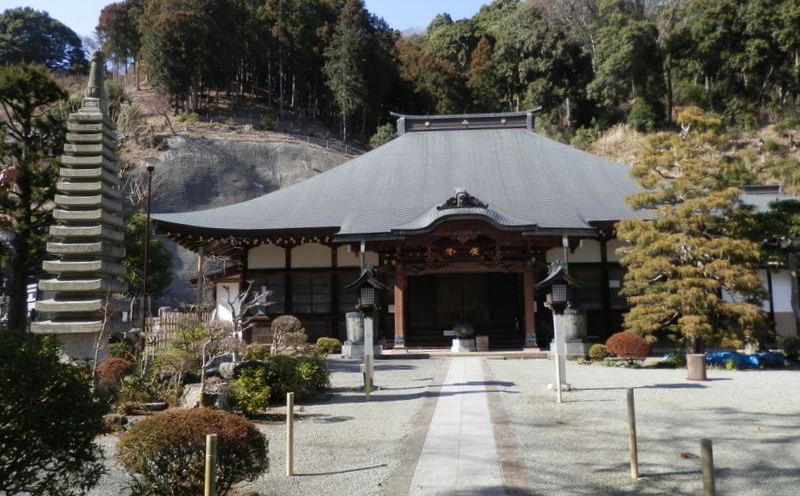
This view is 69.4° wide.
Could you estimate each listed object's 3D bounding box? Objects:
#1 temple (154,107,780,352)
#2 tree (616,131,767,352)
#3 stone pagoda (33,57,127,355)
[{"bbox_3d":[2.724,-1.299,24.472,21.000,10.300,16.200,-1,-5,7],"label":"temple"},{"bbox_3d":[7.446,-0.290,14.766,3.831,6.293,3.630,0,-5,0],"label":"tree"},{"bbox_3d":[-4.699,-0.578,8.753,1.023,4.999,1.023,0,-5,-2],"label":"stone pagoda"}]

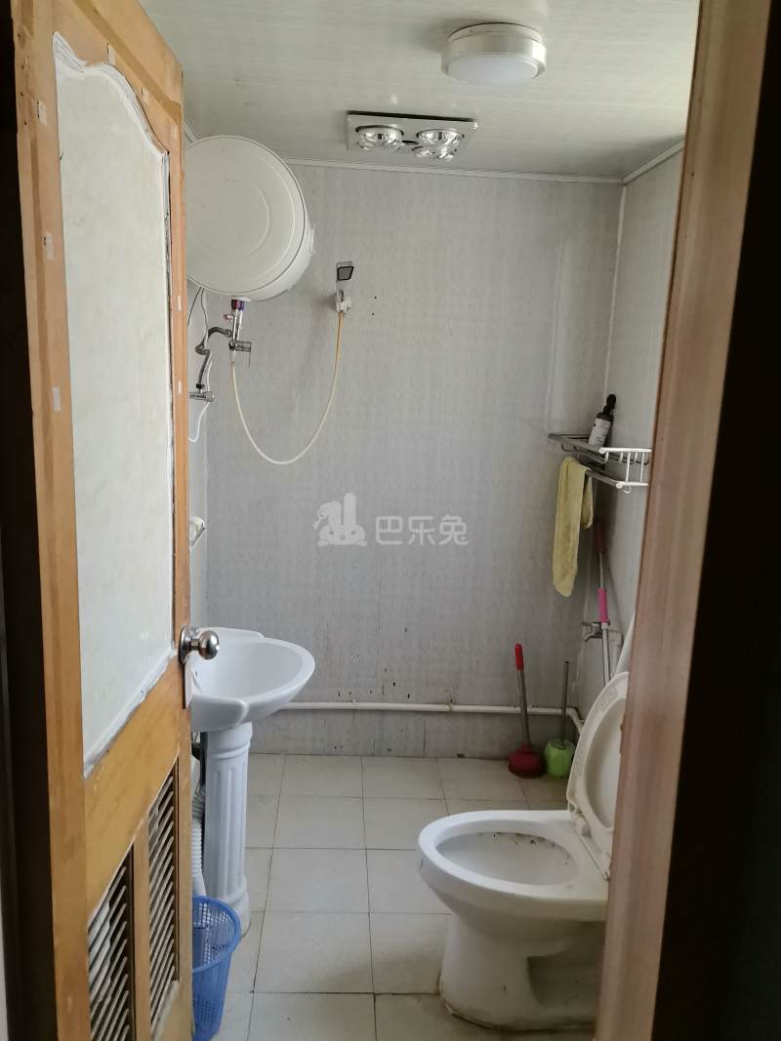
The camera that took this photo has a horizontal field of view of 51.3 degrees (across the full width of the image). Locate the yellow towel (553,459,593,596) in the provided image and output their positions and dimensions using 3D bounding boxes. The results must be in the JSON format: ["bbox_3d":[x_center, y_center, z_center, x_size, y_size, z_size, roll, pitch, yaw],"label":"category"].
[{"bbox_3d":[0.643,0.026,2.912,0.070,0.475,0.250,2,12,-4],"label":"yellow towel"}]

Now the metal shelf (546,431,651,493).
[{"bbox_3d":[0.694,-0.203,2.733,0.190,0.140,0.530,2,12,-4],"label":"metal shelf"}]

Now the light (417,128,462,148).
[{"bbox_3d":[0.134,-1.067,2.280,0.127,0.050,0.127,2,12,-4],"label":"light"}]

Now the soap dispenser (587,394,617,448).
[{"bbox_3d":[0.751,-0.339,2.851,0.059,0.214,0.062,15,-2,-11],"label":"soap dispenser"}]

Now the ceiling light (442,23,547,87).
[{"bbox_3d":[0.203,-0.914,1.600,0.202,0.053,0.202,2,12,-4],"label":"ceiling light"}]

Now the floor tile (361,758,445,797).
[{"bbox_3d":[0.046,0.982,3.089,0.300,0.010,0.300,2,12,-4],"label":"floor tile"}]

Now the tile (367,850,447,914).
[{"bbox_3d":[0.081,1.110,2.501,0.300,0.010,0.300,2,12,-4],"label":"tile"}]

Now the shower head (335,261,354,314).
[{"bbox_3d":[-0.159,-0.798,2.792,0.065,0.170,0.090,-1,13,-19],"label":"shower head"}]

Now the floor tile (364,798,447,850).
[{"bbox_3d":[0.064,1.050,2.800,0.302,0.012,0.302,2,12,-4],"label":"floor tile"}]

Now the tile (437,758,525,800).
[{"bbox_3d":[0.347,0.998,3.116,0.302,0.012,0.302,2,12,-4],"label":"tile"}]

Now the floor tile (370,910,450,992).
[{"bbox_3d":[0.100,1.173,2.209,0.302,0.012,0.302,2,12,-4],"label":"floor tile"}]

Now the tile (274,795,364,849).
[{"bbox_3d":[-0.235,1.034,2.773,0.300,0.010,0.300,2,12,-4],"label":"tile"}]

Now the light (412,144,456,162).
[{"bbox_3d":[0.132,-1.107,2.481,0.134,0.055,0.134,2,12,-4],"label":"light"}]

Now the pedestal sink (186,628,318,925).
[{"bbox_3d":[-0.433,0.745,2.217,0.428,0.776,0.484,2,12,-4],"label":"pedestal sink"}]

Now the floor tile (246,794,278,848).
[{"bbox_3d":[-0.539,1.032,2.759,0.302,0.012,0.302,2,12,-4],"label":"floor tile"}]

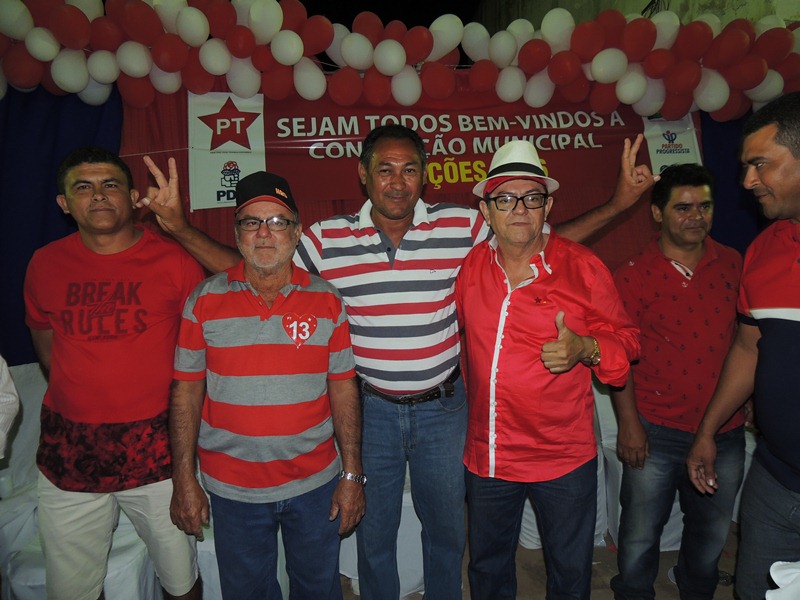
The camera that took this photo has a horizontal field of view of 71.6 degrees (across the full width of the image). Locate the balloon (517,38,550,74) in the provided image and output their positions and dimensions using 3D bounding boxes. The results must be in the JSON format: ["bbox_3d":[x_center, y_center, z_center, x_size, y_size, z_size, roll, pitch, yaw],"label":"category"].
[{"bbox_3d":[0.693,-1.264,2.880,0.178,0.190,0.178,-1,5,0],"label":"balloon"}]

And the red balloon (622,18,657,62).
[{"bbox_3d":[1.116,-1.207,2.580,0.148,0.185,0.150,5,6,-1],"label":"red balloon"}]

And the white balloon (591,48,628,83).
[{"bbox_3d":[1.076,-1.202,2.850,0.178,0.172,0.185,-1,9,0],"label":"white balloon"}]

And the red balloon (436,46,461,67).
[{"bbox_3d":[0.213,-1.163,2.650,0.150,0.165,0.155,0,6,0],"label":"red balloon"}]

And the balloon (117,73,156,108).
[{"bbox_3d":[-1.413,-1.124,2.970,0.180,0.195,0.180,-1,5,0],"label":"balloon"}]

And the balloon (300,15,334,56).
[{"bbox_3d":[-0.380,-1.223,2.570,0.145,0.180,0.150,10,6,-1],"label":"balloon"}]

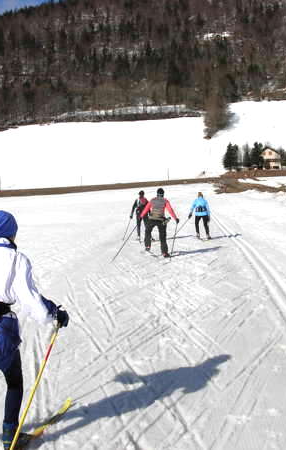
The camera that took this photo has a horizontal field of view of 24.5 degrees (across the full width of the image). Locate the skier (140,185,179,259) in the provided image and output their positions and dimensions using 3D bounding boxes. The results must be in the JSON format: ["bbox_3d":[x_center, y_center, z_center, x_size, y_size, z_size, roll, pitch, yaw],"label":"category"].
[{"bbox_3d":[0.441,-0.065,17.100,0.980,1.740,0.650,-3,3,2],"label":"skier"}]

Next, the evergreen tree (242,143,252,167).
[{"bbox_3d":[35.682,-23.760,226.000,3.100,7.900,3.100,-3,3,0],"label":"evergreen tree"}]

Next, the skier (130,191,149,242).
[{"bbox_3d":[-0.061,-0.329,22.800,0.740,1.690,0.600,-2,3,7],"label":"skier"}]

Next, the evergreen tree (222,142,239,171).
[{"bbox_3d":[29.743,-23.086,222.000,5.200,9.400,5.200,-3,3,0],"label":"evergreen tree"}]

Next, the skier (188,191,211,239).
[{"bbox_3d":[1.913,-0.320,22.200,0.740,1.580,0.600,-3,3,6],"label":"skier"}]

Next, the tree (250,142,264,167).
[{"bbox_3d":[38.682,-23.804,224.000,4.500,8.500,4.500,-3,3,0],"label":"tree"}]

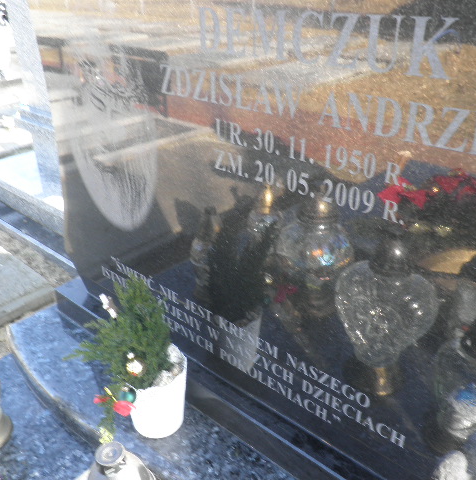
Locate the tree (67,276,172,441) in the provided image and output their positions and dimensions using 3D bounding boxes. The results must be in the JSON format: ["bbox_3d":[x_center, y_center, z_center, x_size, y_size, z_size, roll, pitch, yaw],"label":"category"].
[{"bbox_3d":[-0.191,0.215,0.878,0.173,0.326,0.199,22,38,36],"label":"tree"}]

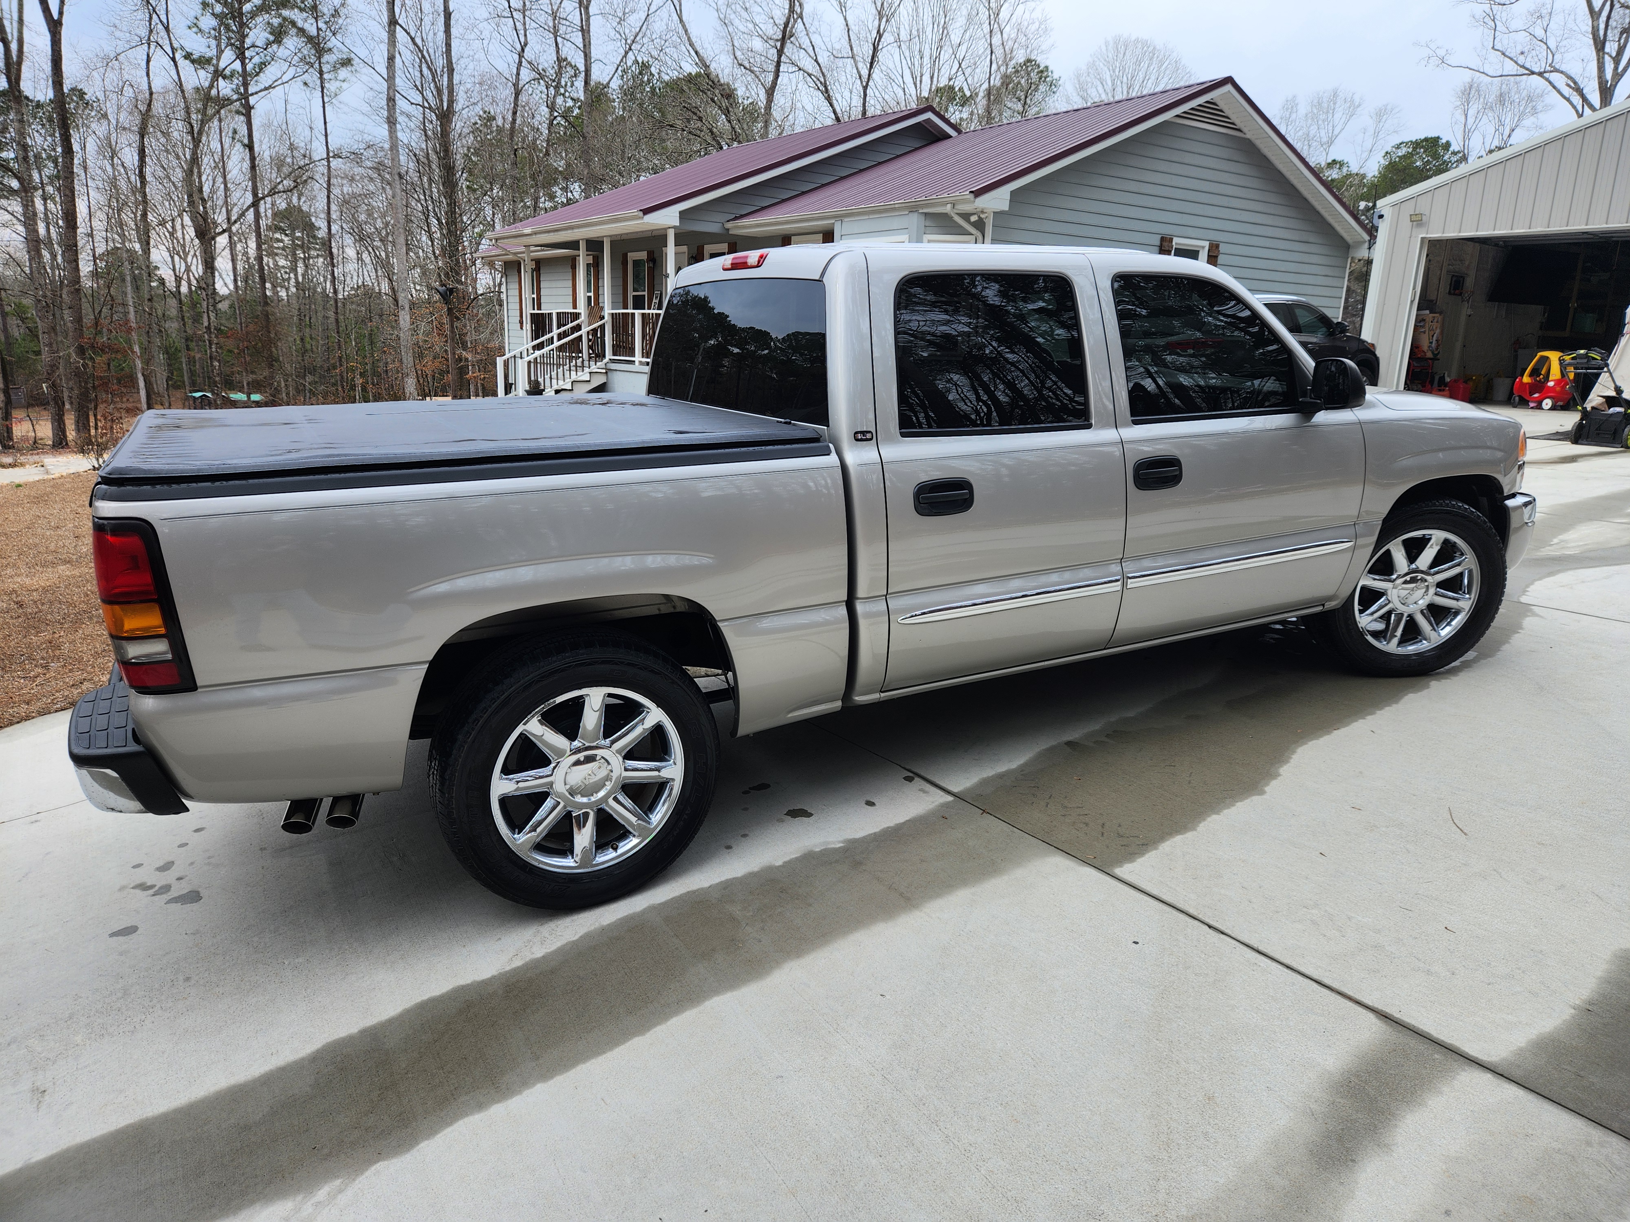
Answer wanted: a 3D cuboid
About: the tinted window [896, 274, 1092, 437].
[{"bbox_3d":[0.551,-0.794,3.336,0.730,0.475,0.050,-9,1,-27],"label":"tinted window"}]

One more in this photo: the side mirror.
[{"bbox_3d":[1.874,-0.811,3.847,0.130,0.185,0.200,-8,19,-27],"label":"side mirror"}]

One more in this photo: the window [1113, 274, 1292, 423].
[{"bbox_3d":[1.394,-0.947,3.846,0.840,0.500,0.040,-8,3,-27],"label":"window"}]

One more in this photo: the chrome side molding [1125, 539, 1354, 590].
[{"bbox_3d":[1.569,-0.176,3.913,1.180,0.048,0.022,-9,18,-27],"label":"chrome side molding"}]

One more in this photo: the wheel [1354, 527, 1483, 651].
[{"bbox_3d":[2.584,-0.101,4.730,0.545,0.545,0.200,0,17,-2],"label":"wheel"}]

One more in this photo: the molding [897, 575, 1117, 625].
[{"bbox_3d":[0.652,-0.034,3.511,0.910,0.060,0.030,-8,19,-27],"label":"molding"}]

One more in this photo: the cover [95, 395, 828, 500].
[{"bbox_3d":[-1.167,-0.590,3.425,1.740,0.085,1.840,-8,17,-27],"label":"cover"}]

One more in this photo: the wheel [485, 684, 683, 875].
[{"bbox_3d":[-0.657,0.445,3.062,0.545,0.545,0.200,-8,19,-27],"label":"wheel"}]

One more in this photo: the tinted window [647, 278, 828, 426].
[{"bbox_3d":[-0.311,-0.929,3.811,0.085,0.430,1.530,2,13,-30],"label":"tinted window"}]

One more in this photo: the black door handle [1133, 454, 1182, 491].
[{"bbox_3d":[1.172,-0.473,3.709,0.220,0.115,0.040,-8,19,-27],"label":"black door handle"}]

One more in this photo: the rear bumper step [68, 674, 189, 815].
[{"bbox_3d":[-1.695,0.312,2.701,0.220,0.230,0.580,-8,19,-27],"label":"rear bumper step"}]

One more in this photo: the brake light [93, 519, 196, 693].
[{"bbox_3d":[-1.498,-0.021,2.435,0.150,0.405,0.160,-8,19,-27],"label":"brake light"}]

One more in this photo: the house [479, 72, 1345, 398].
[{"bbox_3d":[-0.075,-7.392,23.604,11.500,5.600,18.600,-8,17,-35],"label":"house"}]

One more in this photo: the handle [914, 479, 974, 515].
[{"bbox_3d":[0.390,-0.341,3.233,0.215,0.110,0.045,-8,17,-27],"label":"handle"}]

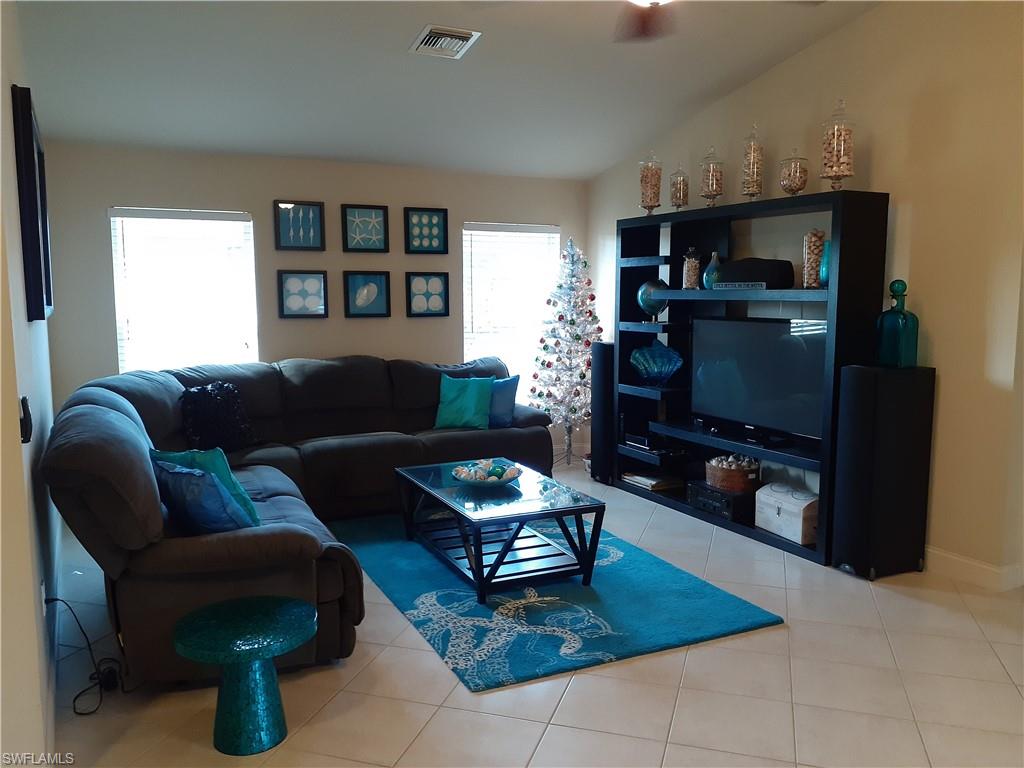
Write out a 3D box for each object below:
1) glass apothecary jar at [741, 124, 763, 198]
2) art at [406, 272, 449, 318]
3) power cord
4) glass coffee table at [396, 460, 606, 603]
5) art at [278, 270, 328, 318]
[{"bbox_3d":[1.502,-1.369,5.004,0.148,0.512,0.148,0,7,0],"label":"glass apothecary jar"},{"bbox_3d":[-0.681,-0.718,6.456,0.356,0.357,0.036,-3,7,-27],"label":"art"},{"bbox_3d":[-1.539,0.959,2.932,0.276,0.384,0.296,-3,7,-27],"label":"power cord"},{"bbox_3d":[-0.113,0.759,4.366,0.703,0.429,1.228,-3,7,-25],"label":"glass coffee table"},{"bbox_3d":[-1.592,-0.682,6.091,0.366,0.362,0.030,-4,7,-27],"label":"art"}]

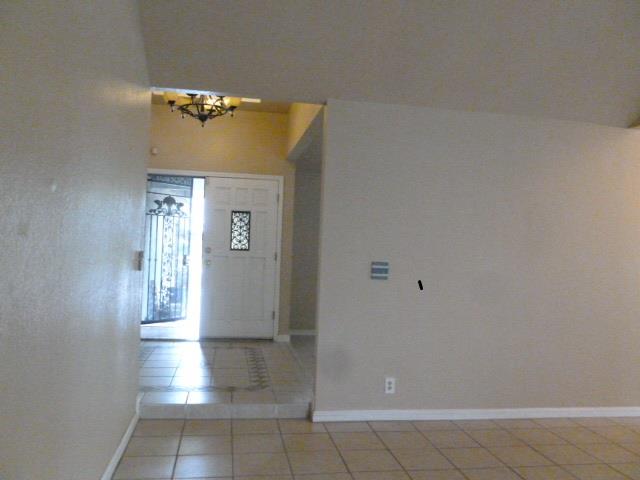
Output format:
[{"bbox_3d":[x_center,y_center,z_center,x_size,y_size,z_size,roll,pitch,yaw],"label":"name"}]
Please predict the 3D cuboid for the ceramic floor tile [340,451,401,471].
[{"bbox_3d":[0.303,1.345,3.147,0.326,0.010,0.326,2,-1,-10],"label":"ceramic floor tile"}]

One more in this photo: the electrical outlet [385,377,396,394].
[{"bbox_3d":[0.528,1.092,3.870,0.073,0.116,0.012,2,-1,-9],"label":"electrical outlet"}]

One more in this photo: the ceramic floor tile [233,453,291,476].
[{"bbox_3d":[-0.346,1.318,3.034,0.326,0.010,0.326,2,-1,-10],"label":"ceramic floor tile"}]

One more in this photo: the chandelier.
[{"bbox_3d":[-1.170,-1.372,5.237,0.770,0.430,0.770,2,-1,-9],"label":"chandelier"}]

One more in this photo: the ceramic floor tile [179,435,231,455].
[{"bbox_3d":[-0.728,1.311,3.302,0.326,0.010,0.326,2,-1,-10],"label":"ceramic floor tile"}]

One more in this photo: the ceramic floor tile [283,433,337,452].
[{"bbox_3d":[-0.078,1.337,3.414,0.326,0.010,0.326,2,-1,-10],"label":"ceramic floor tile"}]

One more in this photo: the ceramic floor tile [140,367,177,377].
[{"bbox_3d":[-1.482,1.205,4.704,0.326,0.010,0.326,2,-1,-10],"label":"ceramic floor tile"}]

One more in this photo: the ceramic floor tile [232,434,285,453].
[{"bbox_3d":[-0.396,1.312,3.328,0.318,0.010,0.318,2,-1,-9],"label":"ceramic floor tile"}]

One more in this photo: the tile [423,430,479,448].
[{"bbox_3d":[0.886,1.362,3.538,0.318,0.010,0.318,2,-1,-9],"label":"tile"}]

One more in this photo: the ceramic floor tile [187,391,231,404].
[{"bbox_3d":[-0.837,1.205,3.933,0.320,0.010,0.325,2,-1,-9],"label":"ceramic floor tile"}]

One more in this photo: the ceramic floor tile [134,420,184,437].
[{"bbox_3d":[-1.109,1.303,3.571,0.326,0.010,0.326,2,-1,-10],"label":"ceramic floor tile"}]

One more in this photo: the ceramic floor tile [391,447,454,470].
[{"bbox_3d":[0.628,1.359,3.203,0.326,0.010,0.326,2,-1,-10],"label":"ceramic floor tile"}]

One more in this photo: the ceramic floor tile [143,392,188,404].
[{"bbox_3d":[-1.166,1.193,3.888,0.320,0.010,0.325,2,-1,-9],"label":"ceramic floor tile"}]

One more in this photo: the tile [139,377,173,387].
[{"bbox_3d":[-1.425,1.199,4.380,0.326,0.010,0.326,2,-1,-10],"label":"tile"}]

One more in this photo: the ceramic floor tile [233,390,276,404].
[{"bbox_3d":[-0.512,1.223,4.012,0.326,0.010,0.326,2,-1,-10],"label":"ceramic floor tile"}]

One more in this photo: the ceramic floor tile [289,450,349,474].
[{"bbox_3d":[-0.022,1.318,3.060,0.318,0.010,0.318,2,-1,-9],"label":"ceramic floor tile"}]

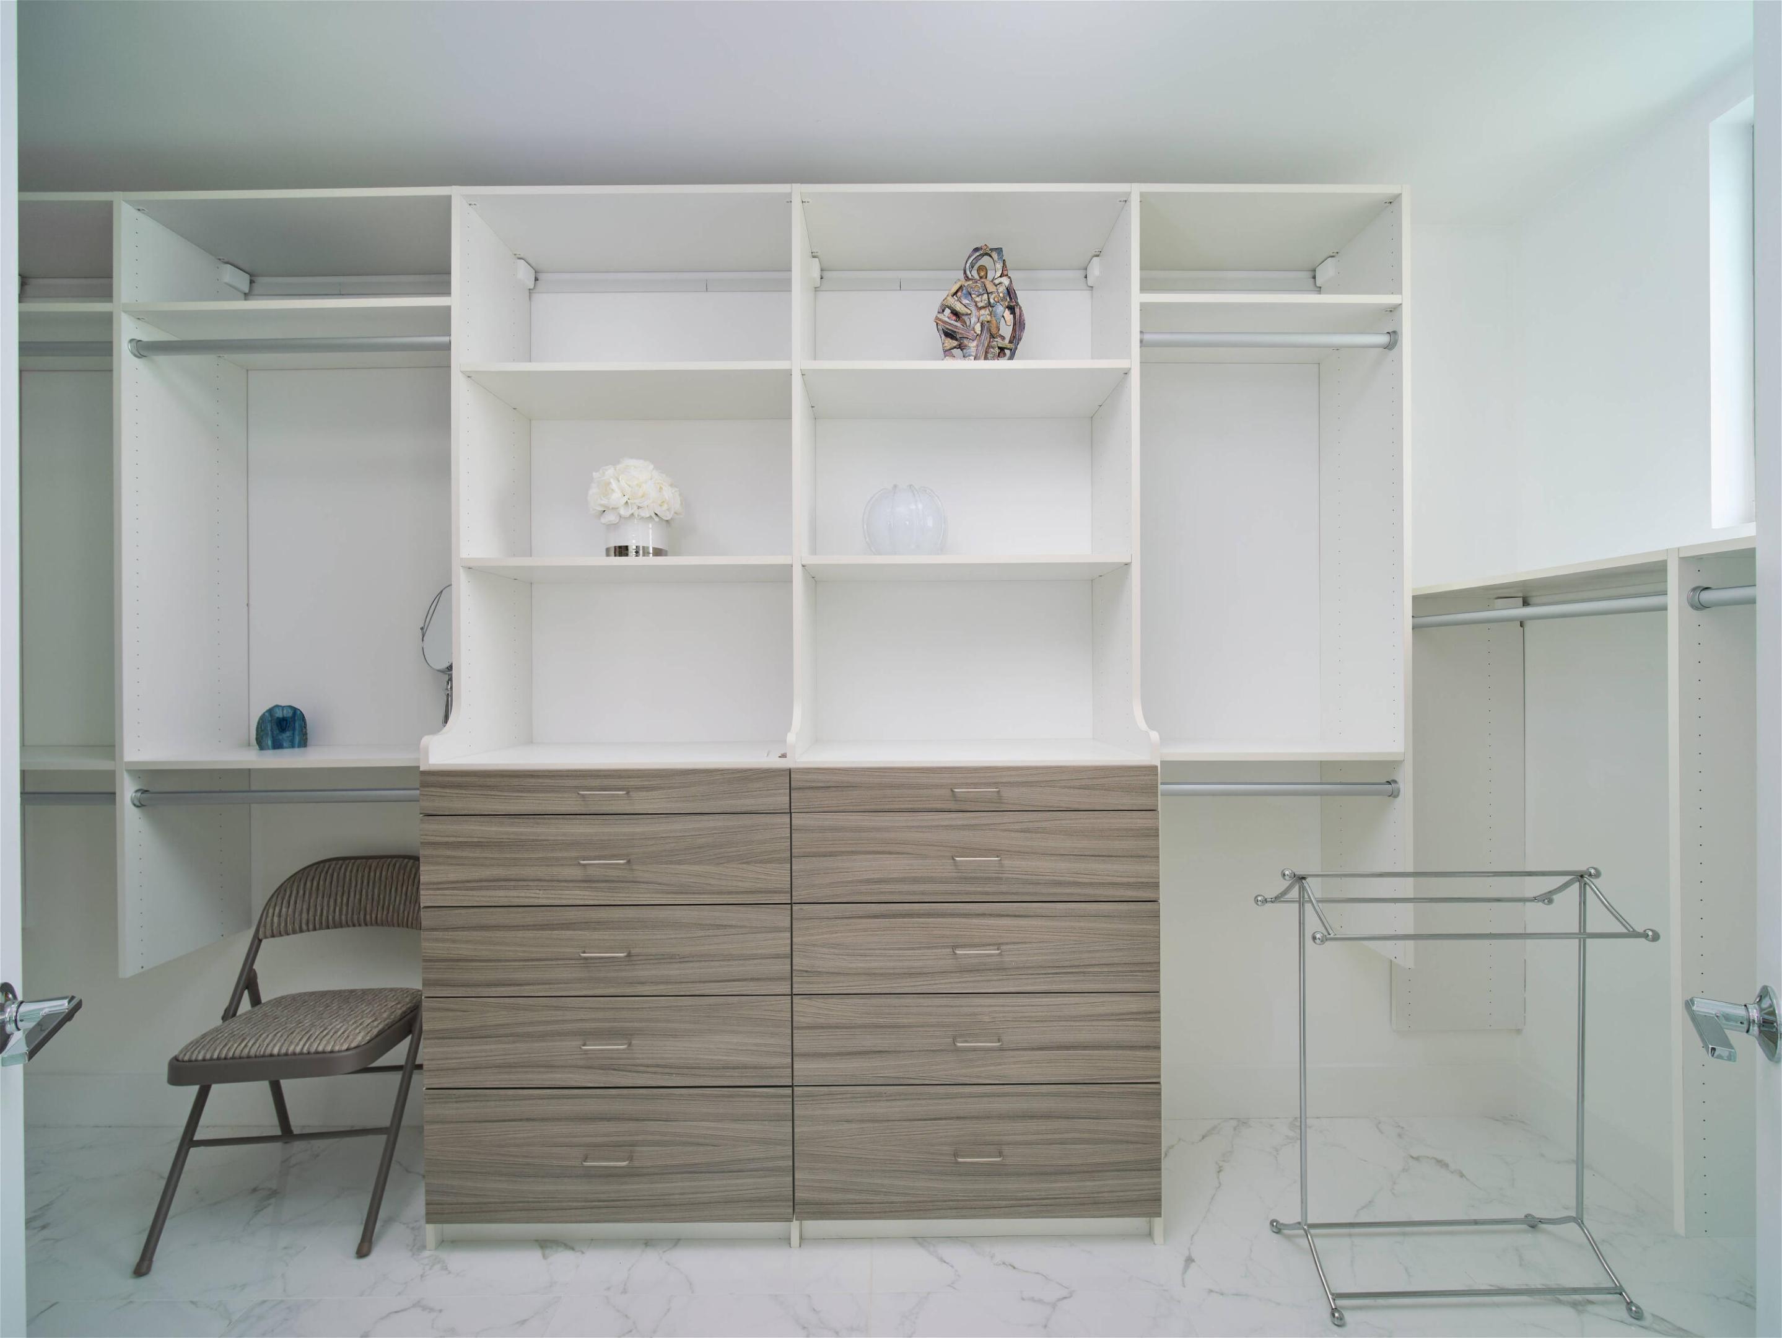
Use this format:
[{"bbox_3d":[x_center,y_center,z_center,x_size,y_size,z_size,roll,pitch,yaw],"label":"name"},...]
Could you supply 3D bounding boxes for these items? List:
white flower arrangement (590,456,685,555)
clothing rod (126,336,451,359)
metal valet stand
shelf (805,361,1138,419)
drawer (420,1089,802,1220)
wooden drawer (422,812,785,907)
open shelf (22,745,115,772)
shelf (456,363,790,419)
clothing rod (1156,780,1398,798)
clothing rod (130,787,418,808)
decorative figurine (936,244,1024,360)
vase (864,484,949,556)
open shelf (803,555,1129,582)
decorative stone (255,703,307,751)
[{"bbox_3d":[-0.647,-0.396,1.828,0.237,0.278,0.237,0,0,0],"label":"white flower arrangement"},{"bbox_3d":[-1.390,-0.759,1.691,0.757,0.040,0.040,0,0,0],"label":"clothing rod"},{"bbox_3d":[1.129,0.821,1.476,0.660,0.829,0.250,0,0,-1],"label":"metal valet stand"},{"bbox_3d":[0.174,-0.700,1.826,0.762,0.020,0.330,0,0,0],"label":"shelf"},{"bbox_3d":[-0.596,1.028,1.730,0.774,0.284,0.420,0,0,0],"label":"drawer"},{"bbox_3d":[-0.600,0.404,1.729,0.774,0.188,0.420,0,0,0],"label":"wooden drawer"},{"bbox_3d":[-2.088,0.226,1.819,0.603,0.019,0.326,0,0,0],"label":"open shelf"},{"bbox_3d":[-0.608,-0.696,1.825,0.762,0.020,0.330,0,0,0],"label":"shelf"},{"bbox_3d":[0.885,0.287,1.699,0.605,0.037,0.037,0,0,0],"label":"clothing rod"},{"bbox_3d":[-1.381,0.302,1.697,0.755,0.037,0.037,0,0,0],"label":"clothing rod"},{"bbox_3d":[0.217,-0.884,1.800,0.219,0.347,0.100,0,0,0],"label":"decorative figurine"},{"bbox_3d":[0.027,-0.364,1.825,0.209,0.205,0.209,0,0,0],"label":"vase"},{"bbox_3d":[0.174,-0.250,1.823,0.753,0.019,0.326,0,0,0],"label":"open shelf"},{"bbox_3d":[-1.608,0.153,1.909,0.112,0.116,0.060,0,0,-25],"label":"decorative stone"}]

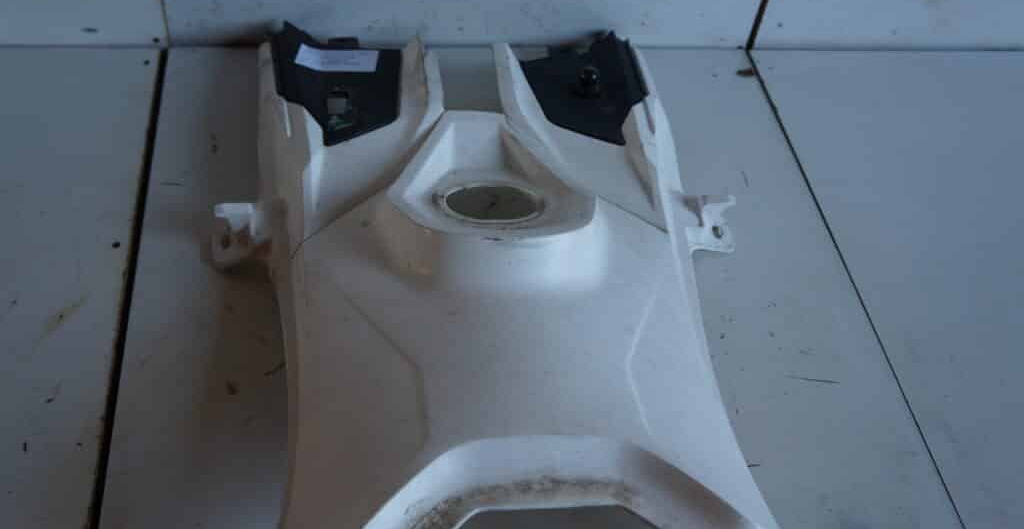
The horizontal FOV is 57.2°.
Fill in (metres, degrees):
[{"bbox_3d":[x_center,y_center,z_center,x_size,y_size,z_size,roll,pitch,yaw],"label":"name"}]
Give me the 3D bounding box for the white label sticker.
[{"bbox_3d":[-0.173,-0.206,0.936,0.079,0.008,0.034,1,48,-2],"label":"white label sticker"}]

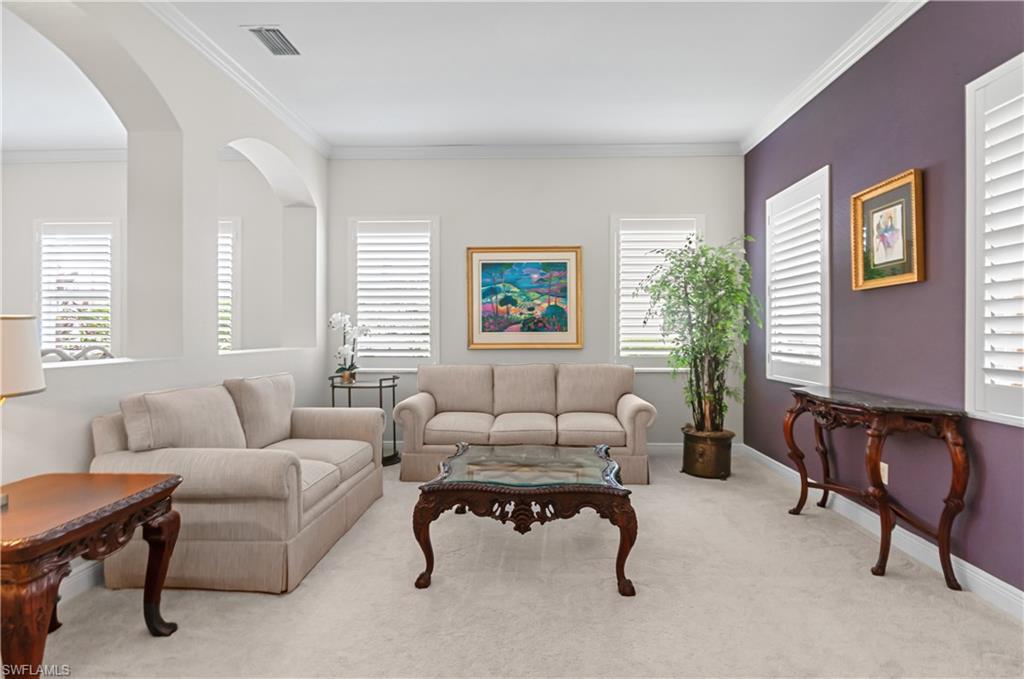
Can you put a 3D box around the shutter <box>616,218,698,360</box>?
[{"bbox_3d":[1.427,-0.502,4.730,0.792,1.386,0.059,0,1,2],"label":"shutter"}]

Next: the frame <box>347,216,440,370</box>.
[{"bbox_3d":[-1.171,-0.452,4.804,0.925,1.545,0.070,0,0,2],"label":"frame"}]

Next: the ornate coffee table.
[{"bbox_3d":[0.102,0.934,2.736,1.040,0.487,1.020,0,0,5],"label":"ornate coffee table"}]

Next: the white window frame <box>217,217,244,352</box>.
[{"bbox_3d":[-3.195,-0.498,4.922,0.896,1.485,0.069,0,1,2],"label":"white window frame"}]

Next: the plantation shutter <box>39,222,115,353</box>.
[{"bbox_3d":[-4.505,-0.523,4.982,0.797,1.386,0.059,0,1,2],"label":"plantation shutter"}]

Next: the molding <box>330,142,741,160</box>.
[{"bbox_3d":[0.208,-1.845,4.734,4.130,0.104,0.100,0,1,2],"label":"molding"}]

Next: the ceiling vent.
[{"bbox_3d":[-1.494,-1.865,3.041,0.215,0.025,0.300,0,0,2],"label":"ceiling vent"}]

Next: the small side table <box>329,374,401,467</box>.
[{"bbox_3d":[-1.383,0.754,4.546,0.668,0.802,0.554,0,1,2],"label":"small side table"}]

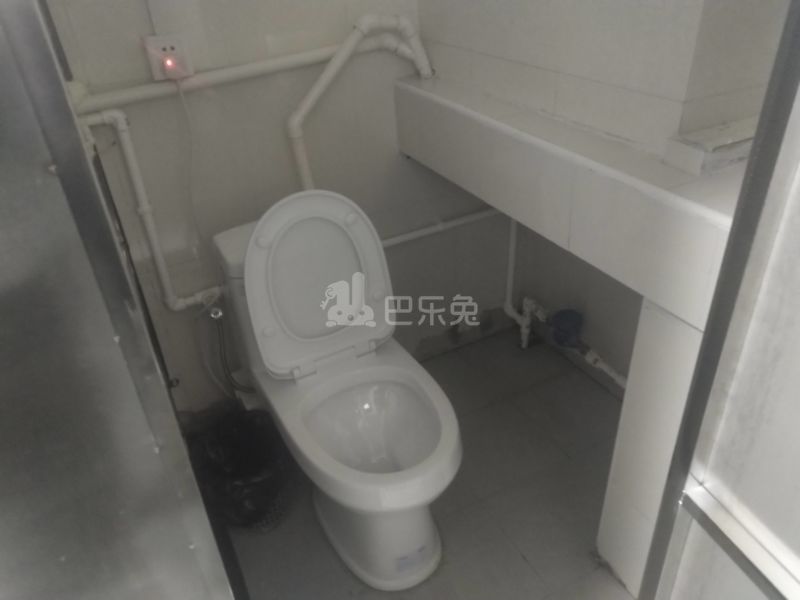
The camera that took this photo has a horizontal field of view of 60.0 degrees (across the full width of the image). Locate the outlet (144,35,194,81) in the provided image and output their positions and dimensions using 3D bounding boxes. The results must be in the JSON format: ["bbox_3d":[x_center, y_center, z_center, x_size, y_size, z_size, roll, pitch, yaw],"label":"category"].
[{"bbox_3d":[-0.495,-0.520,1.474,0.087,0.087,0.022,-20,37,-24],"label":"outlet"}]

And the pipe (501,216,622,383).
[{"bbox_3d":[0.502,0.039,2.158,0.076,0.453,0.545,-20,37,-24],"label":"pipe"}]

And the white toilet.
[{"bbox_3d":[-0.115,0.185,1.649,0.385,0.810,0.730,-18,35,-21],"label":"white toilet"}]

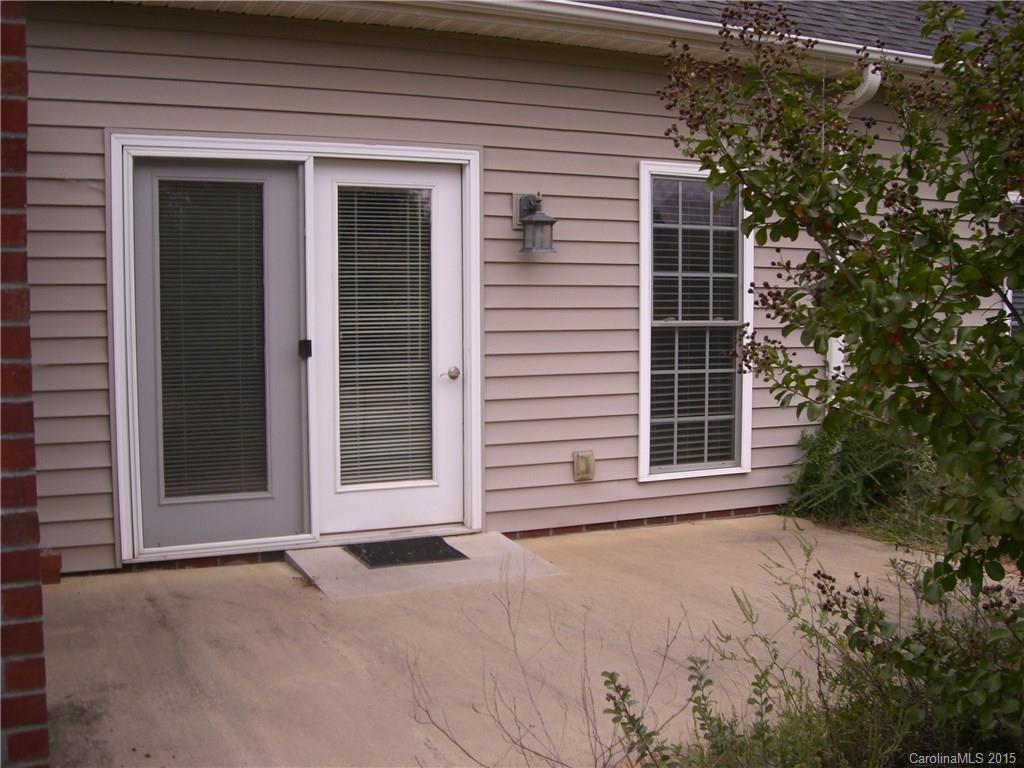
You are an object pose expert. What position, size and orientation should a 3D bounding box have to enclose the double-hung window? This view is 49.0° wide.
[{"bbox_3d":[1.102,-0.370,6.844,0.818,1.877,0.100,-2,5,-25],"label":"double-hung window"}]

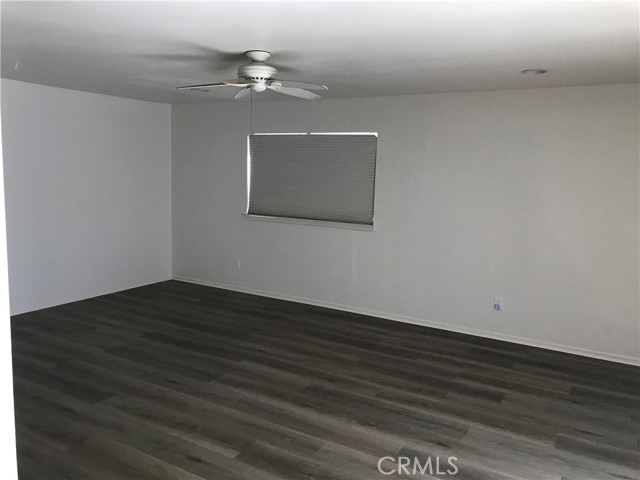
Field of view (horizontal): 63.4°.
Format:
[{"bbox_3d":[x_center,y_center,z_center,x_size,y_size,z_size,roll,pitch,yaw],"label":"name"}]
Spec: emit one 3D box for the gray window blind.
[{"bbox_3d":[-0.159,-0.722,6.103,1.810,1.070,0.120,6,9,29],"label":"gray window blind"}]

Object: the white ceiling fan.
[{"bbox_3d":[-0.430,-1.201,3.720,1.100,0.285,1.130,6,9,29],"label":"white ceiling fan"}]

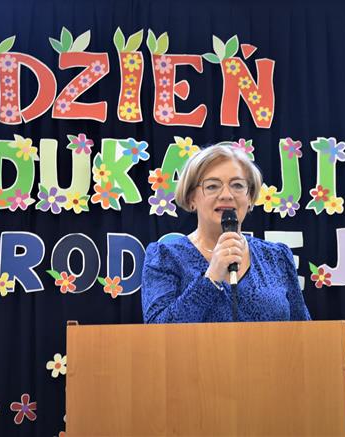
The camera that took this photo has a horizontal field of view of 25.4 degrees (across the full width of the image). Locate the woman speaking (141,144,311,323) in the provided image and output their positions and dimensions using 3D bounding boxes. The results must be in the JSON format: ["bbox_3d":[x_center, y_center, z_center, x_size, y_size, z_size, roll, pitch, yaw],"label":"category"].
[{"bbox_3d":[0.148,0.600,1.932,0.490,1.640,0.370,1,-9,-14],"label":"woman speaking"}]

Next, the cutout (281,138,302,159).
[{"bbox_3d":[0.435,-0.255,2.785,0.074,0.076,0.011,-1,-8,0],"label":"cutout"}]

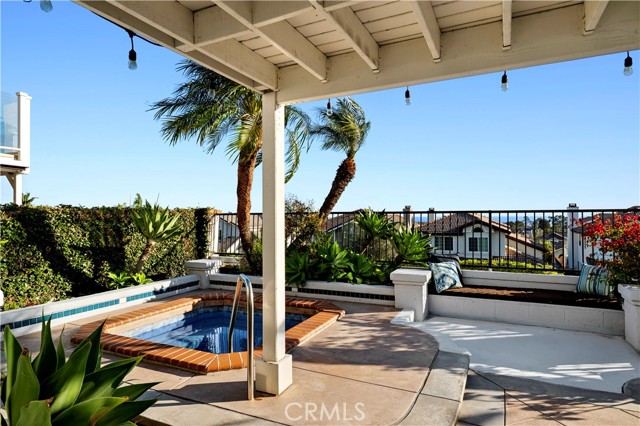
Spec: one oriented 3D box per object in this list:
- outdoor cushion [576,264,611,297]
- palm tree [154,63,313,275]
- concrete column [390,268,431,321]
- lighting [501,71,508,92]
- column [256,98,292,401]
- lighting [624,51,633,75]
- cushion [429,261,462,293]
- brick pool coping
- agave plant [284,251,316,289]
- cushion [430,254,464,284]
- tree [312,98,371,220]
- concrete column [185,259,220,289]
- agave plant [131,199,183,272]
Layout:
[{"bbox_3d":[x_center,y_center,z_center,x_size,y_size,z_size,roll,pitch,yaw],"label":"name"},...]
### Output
[{"bbox_3d":[4.345,1.059,5.878,0.160,0.460,0.450,32,-21,-37],"label":"outdoor cushion"},{"bbox_3d":[-1.750,-0.950,7.600,3.150,4.350,2.800,0,0,-13],"label":"palm tree"},{"bbox_3d":[1.406,1.245,5.700,0.530,0.672,0.530,0,0,25],"label":"concrete column"},{"bbox_3d":[1.179,-0.839,2.380,0.046,0.140,0.046,0,0,0],"label":"lighting"},{"bbox_3d":[-0.375,0.230,3.060,0.213,2.400,0.213,0,0,25],"label":"column"},{"bbox_3d":[1.711,-0.829,2.070,0.042,0.140,0.042,0,0,0],"label":"lighting"},{"bbox_3d":[2.055,1.032,6.064,0.490,0.490,0.160,0,-23,-26],"label":"cushion"},{"bbox_3d":[-1.254,1.373,4.724,2.611,0.100,2.611,0,0,24],"label":"brick pool coping"},{"bbox_3d":[-0.375,1.010,6.750,0.630,0.680,0.600,0,0,0],"label":"agave plant"},{"bbox_3d":[2.132,0.977,6.253,0.500,0.520,0.160,0,-19,-16],"label":"cushion"},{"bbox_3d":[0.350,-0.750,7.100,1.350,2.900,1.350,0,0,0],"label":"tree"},{"bbox_3d":[-2.280,1.209,7.360,0.505,0.485,0.505,0,0,25],"label":"concrete column"},{"bbox_3d":[-3.000,0.430,6.900,0.920,1.360,0.850,0,0,-23],"label":"agave plant"}]

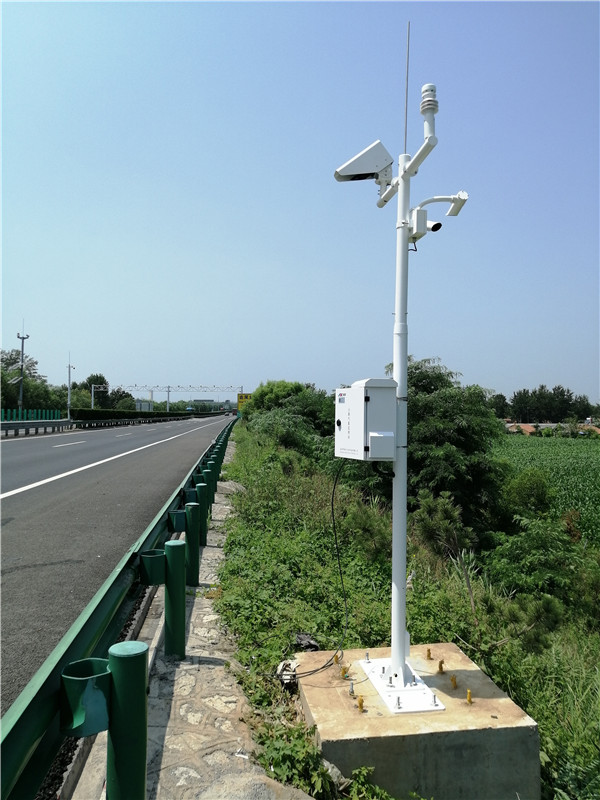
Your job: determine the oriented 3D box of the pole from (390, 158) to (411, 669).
[{"bbox_3d":[0.683,0.104,4.166,0.092,3.524,0.092,1,-2,0],"label":"pole"}]

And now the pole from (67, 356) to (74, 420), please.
[{"bbox_3d":[-18.757,-0.613,51.000,0.200,5.700,0.200,1,-2,0],"label":"pole"}]

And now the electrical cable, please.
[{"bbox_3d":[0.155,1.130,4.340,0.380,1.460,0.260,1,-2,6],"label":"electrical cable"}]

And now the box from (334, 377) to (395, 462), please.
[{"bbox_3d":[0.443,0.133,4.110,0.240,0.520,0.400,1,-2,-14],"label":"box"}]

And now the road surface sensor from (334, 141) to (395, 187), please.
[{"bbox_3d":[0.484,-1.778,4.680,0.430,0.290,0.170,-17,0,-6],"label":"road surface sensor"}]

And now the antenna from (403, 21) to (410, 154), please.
[{"bbox_3d":[0.730,-2.113,4.224,0.013,0.913,0.013,2,-1,0],"label":"antenna"}]

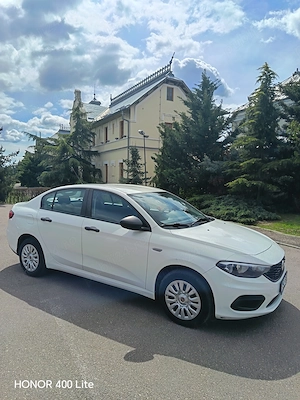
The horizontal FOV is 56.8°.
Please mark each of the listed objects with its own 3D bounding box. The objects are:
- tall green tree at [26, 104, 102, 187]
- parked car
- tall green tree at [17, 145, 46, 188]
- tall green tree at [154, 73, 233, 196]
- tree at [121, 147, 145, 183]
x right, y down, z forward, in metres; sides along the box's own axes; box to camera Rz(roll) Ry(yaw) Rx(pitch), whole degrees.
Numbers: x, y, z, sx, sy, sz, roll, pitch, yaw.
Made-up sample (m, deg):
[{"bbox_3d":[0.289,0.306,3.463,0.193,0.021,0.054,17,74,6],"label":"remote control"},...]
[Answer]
[{"bbox_3d":[-5.771,-3.133,18.500,5.200,6.660,5.050,2,4,0],"label":"tall green tree"},{"bbox_3d":[-0.334,0.524,4.402,4.530,1.490,1.820,4,4,32],"label":"parked car"},{"bbox_3d":[-9.322,-2.147,22.000,2.700,4.020,2.620,2,4,0],"label":"tall green tree"},{"bbox_3d":[2.559,-3.562,16.500,4.820,8.320,4.680,2,4,0],"label":"tall green tree"},{"bbox_3d":[-1.226,-1.873,20.000,1.950,4.260,1.890,2,4,0],"label":"tree"}]

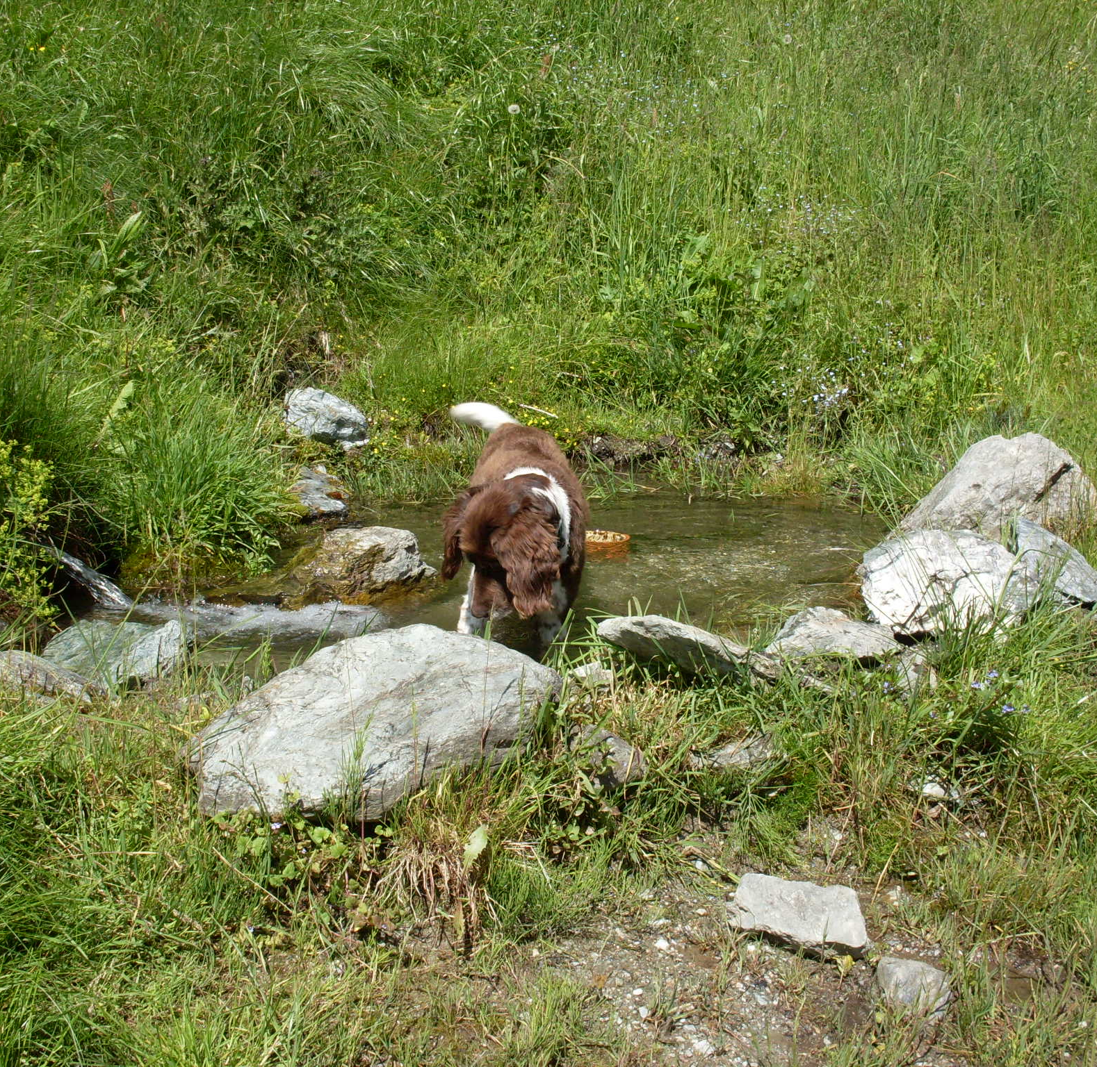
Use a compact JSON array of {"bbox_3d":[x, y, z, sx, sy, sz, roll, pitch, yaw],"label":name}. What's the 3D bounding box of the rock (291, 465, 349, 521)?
[{"bbox_3d":[-0.658,-0.120,4.500,0.170,0.130,0.140,0,17,0],"label":"rock"}]

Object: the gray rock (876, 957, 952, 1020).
[{"bbox_3d":[0.540,0.675,2.310,0.115,0.065,0.090,0,15,0],"label":"gray rock"}]

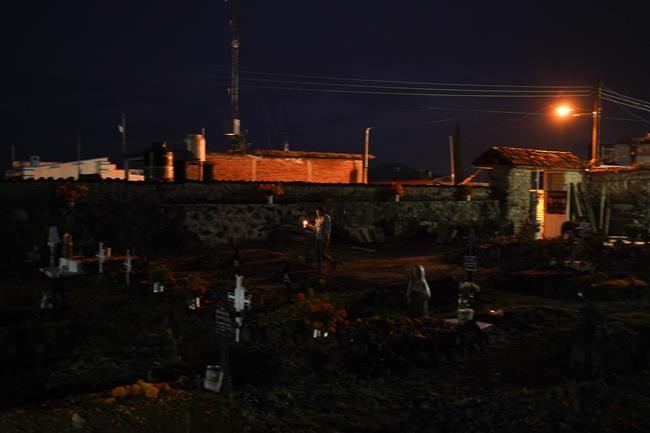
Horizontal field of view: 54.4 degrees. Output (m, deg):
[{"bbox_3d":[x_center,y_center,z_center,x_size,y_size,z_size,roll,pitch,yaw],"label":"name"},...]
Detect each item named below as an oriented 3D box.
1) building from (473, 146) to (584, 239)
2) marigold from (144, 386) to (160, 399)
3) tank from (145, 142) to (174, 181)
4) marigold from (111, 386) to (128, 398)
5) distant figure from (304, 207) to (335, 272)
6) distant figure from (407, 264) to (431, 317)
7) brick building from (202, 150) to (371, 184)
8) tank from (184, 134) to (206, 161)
[{"bbox_3d":[9.200,-0.992,28.300,5.700,4.000,2.200,-2,2,-38],"label":"building"},{"bbox_3d":[-1.283,1.309,4.700,0.110,0.075,0.110,0,2,0],"label":"marigold"},{"bbox_3d":[-6.812,-2.223,26.000,1.220,1.600,1.220,0,2,0],"label":"tank"},{"bbox_3d":[-1.529,1.309,4.700,0.110,0.075,0.110,0,2,0],"label":"marigold"},{"bbox_3d":[-0.118,0.588,16.500,0.700,1.660,0.480,-1,2,-16],"label":"distant figure"},{"bbox_3d":[1.347,1.080,9.100,0.340,0.770,0.250,0,2,6],"label":"distant figure"},{"bbox_3d":[-2.970,-1.166,32.000,9.500,3.900,5.000,-2,2,-38],"label":"brick building"},{"bbox_3d":[-6.048,-3.176,29.500,1.020,1.320,1.020,0,2,0],"label":"tank"}]

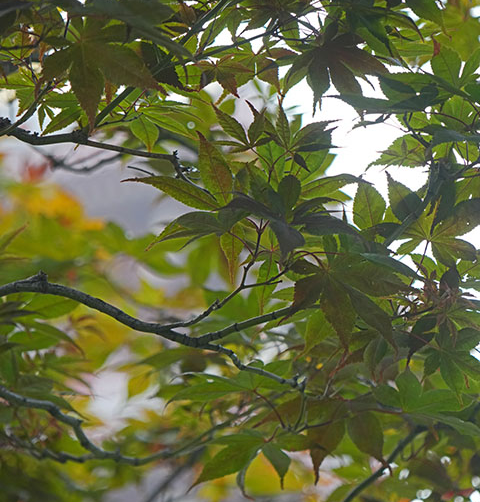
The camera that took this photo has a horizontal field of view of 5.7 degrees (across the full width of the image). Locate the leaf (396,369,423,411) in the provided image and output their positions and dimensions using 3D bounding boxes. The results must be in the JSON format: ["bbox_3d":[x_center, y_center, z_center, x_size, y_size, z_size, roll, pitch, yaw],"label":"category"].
[{"bbox_3d":[0.100,0.080,2.820,0.015,0.026,0.012,0,-8,0],"label":"leaf"}]

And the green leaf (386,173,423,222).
[{"bbox_3d":[0.103,-0.034,3.060,0.018,0.035,0.012,-28,0,0],"label":"green leaf"}]

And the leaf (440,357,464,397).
[{"bbox_3d":[0.125,0.075,2.820,0.014,0.027,0.010,0,-8,0],"label":"leaf"}]

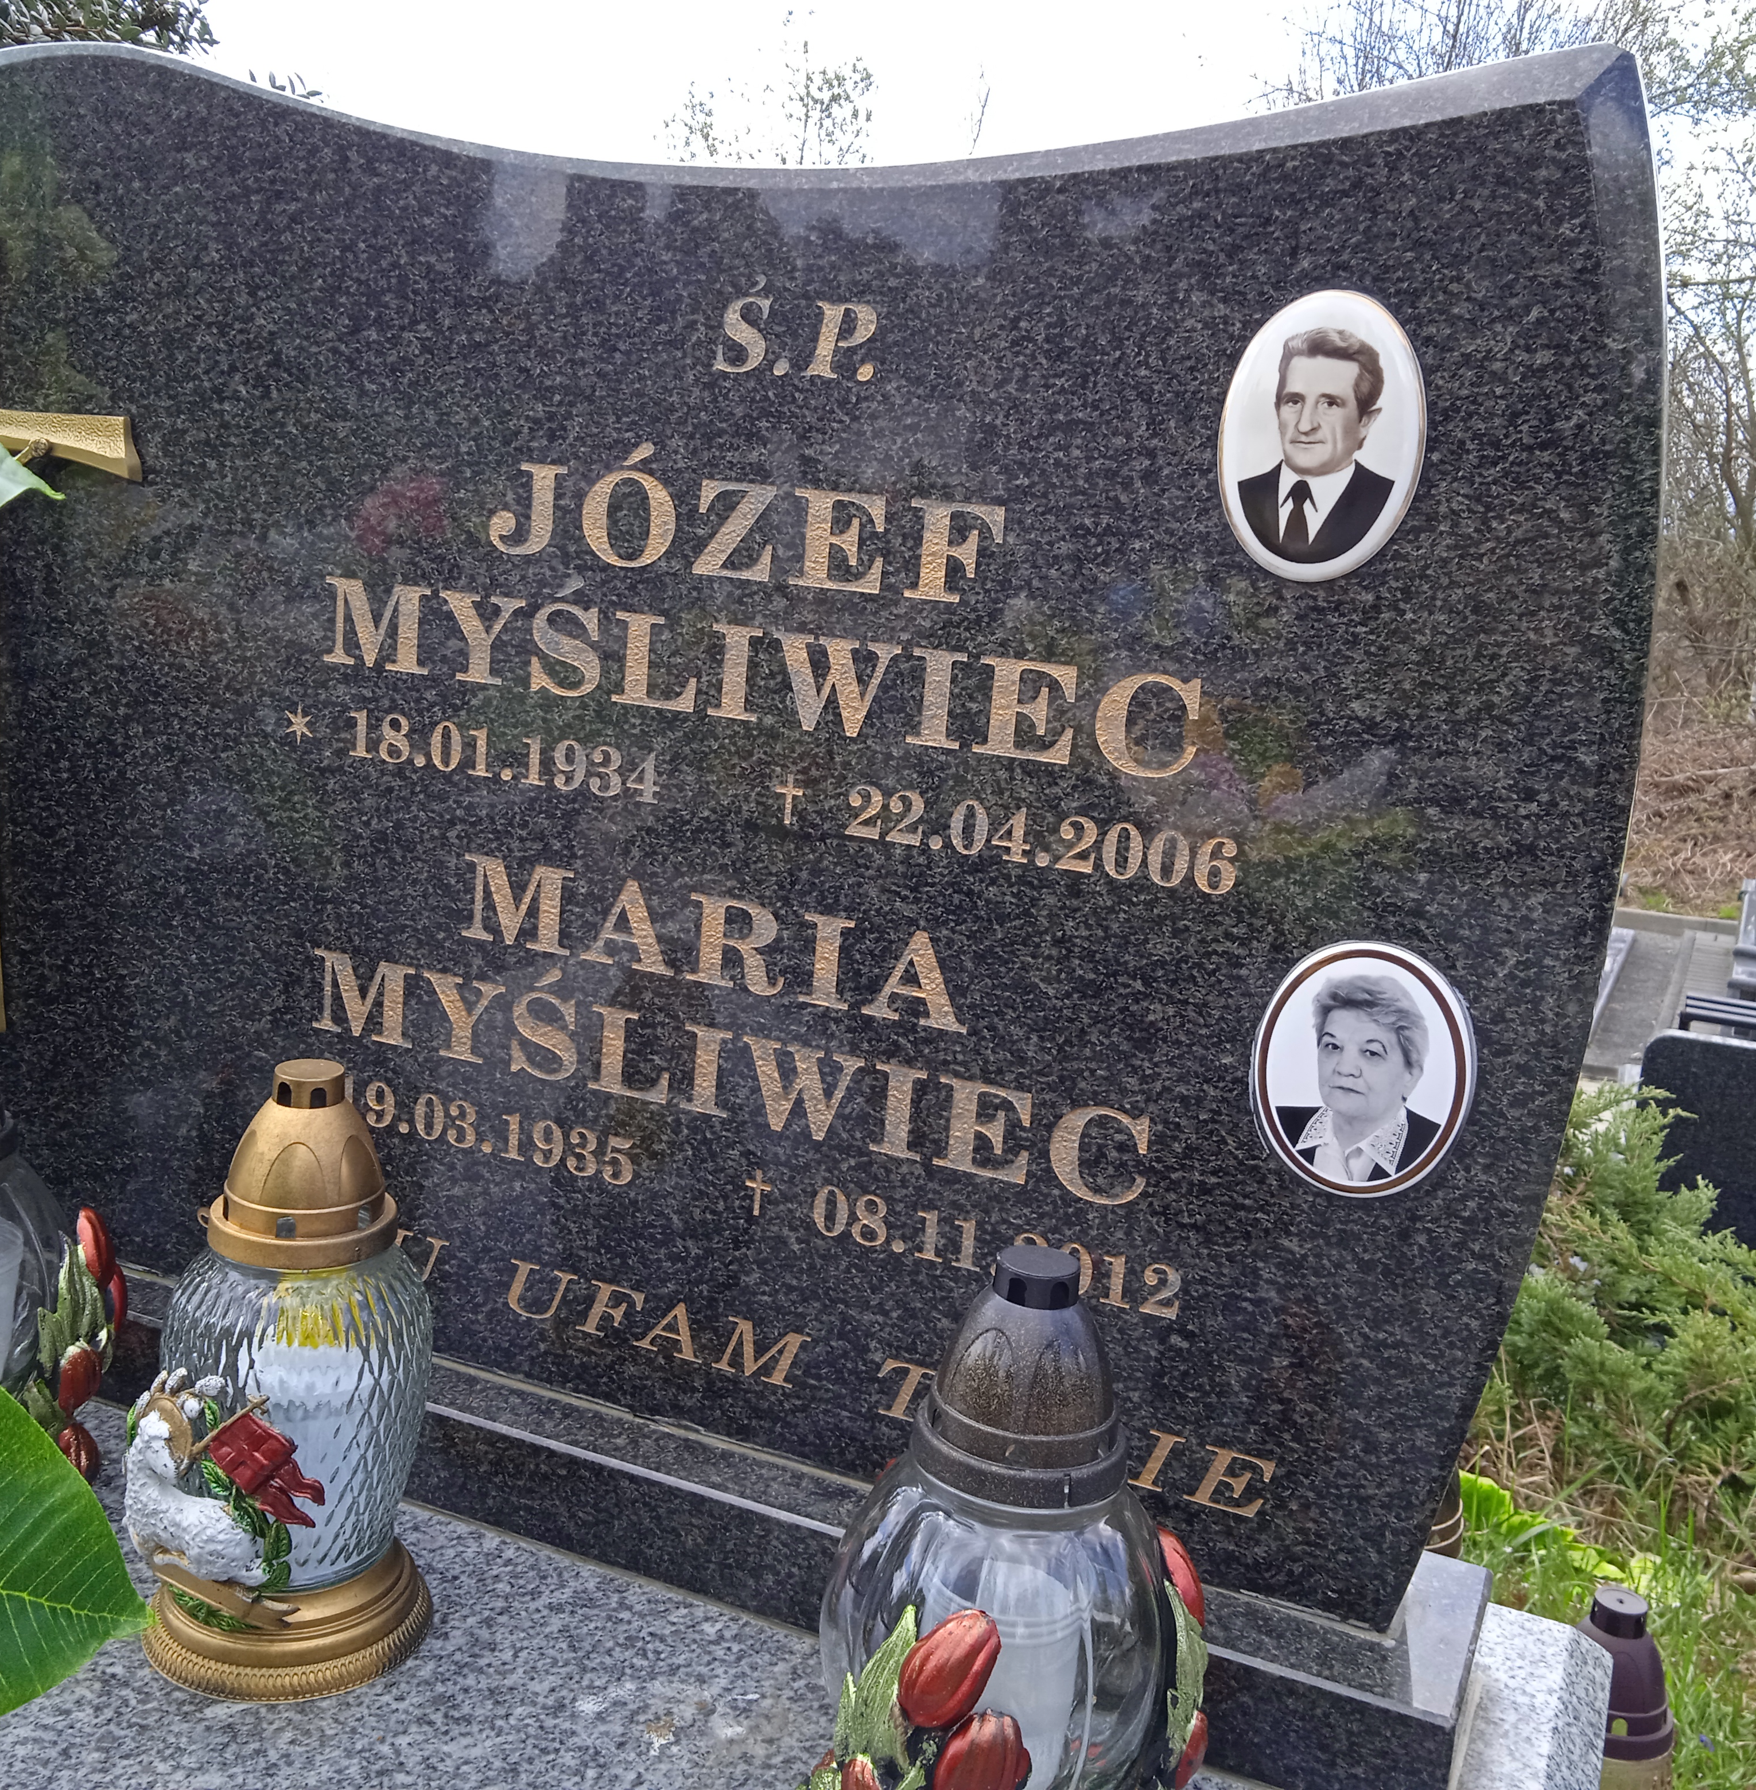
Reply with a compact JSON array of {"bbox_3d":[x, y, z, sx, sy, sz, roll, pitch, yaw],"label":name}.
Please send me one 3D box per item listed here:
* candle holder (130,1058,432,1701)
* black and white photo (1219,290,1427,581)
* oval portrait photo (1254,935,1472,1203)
[{"bbox_3d":[-0.276,0.217,0.906,0.138,0.279,0.150,5,12,-1],"label":"candle holder"},{"bbox_3d":[0.192,-0.198,0.836,0.088,0.124,0.010,10,12,21],"label":"black and white photo"},{"bbox_3d":[0.218,0.080,0.870,0.095,0.117,0.010,10,12,21],"label":"oval portrait photo"}]

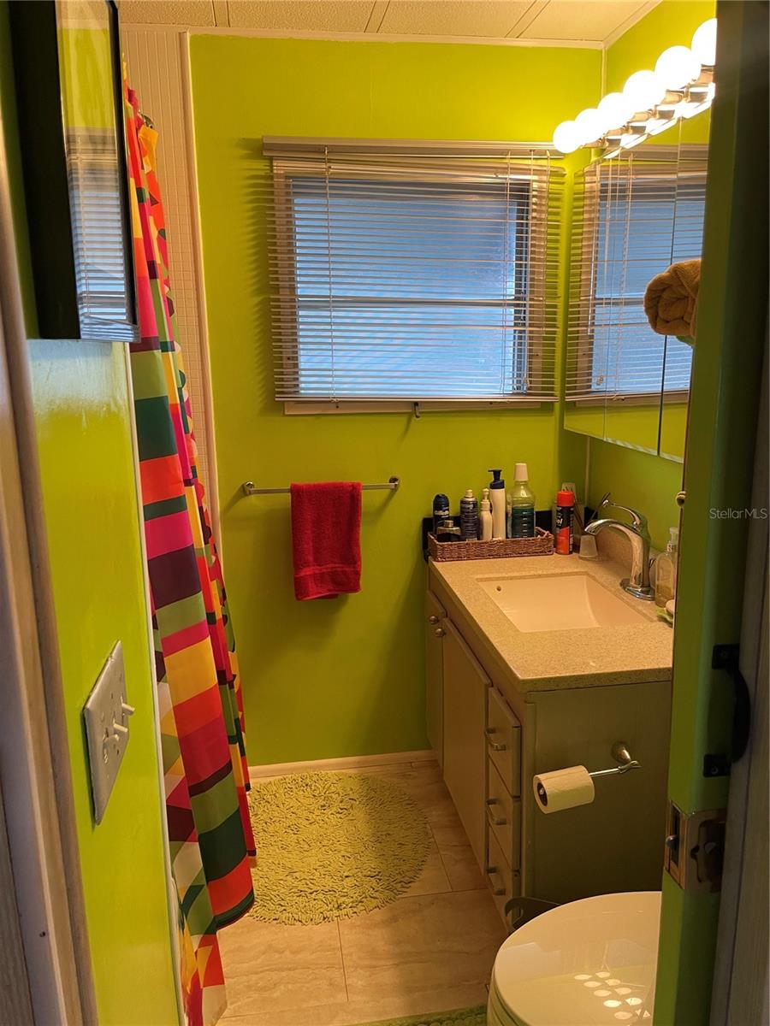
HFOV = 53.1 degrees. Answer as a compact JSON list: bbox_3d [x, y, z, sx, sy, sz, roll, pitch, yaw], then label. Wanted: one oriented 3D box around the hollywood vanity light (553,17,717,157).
[{"bbox_3d":[0.634,-0.975,1.835,0.198,0.115,0.914,-3,12,-8],"label":"hollywood vanity light"}]

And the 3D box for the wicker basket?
[{"bbox_3d":[0.343,0.101,2.484,0.388,0.062,0.125,-3,12,-8],"label":"wicker basket"}]

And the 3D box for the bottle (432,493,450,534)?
[{"bbox_3d":[0.180,0.036,2.462,0.053,0.193,0.053,-3,12,-8],"label":"bottle"}]

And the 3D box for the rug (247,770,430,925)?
[{"bbox_3d":[-0.212,0.938,2.242,0.700,0.035,0.700,-3,13,-8],"label":"rug"}]

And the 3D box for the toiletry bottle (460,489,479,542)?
[{"bbox_3d":[0.268,0.030,2.448,0.056,0.206,0.056,-3,12,-8],"label":"toiletry bottle"}]

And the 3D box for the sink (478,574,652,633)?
[{"bbox_3d":[0.447,0.294,2.004,0.345,0.145,0.430,-3,13,-8],"label":"sink"}]

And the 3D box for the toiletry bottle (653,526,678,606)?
[{"bbox_3d":[0.723,0.134,1.959,0.060,0.206,0.056,-3,12,-8],"label":"toiletry bottle"}]

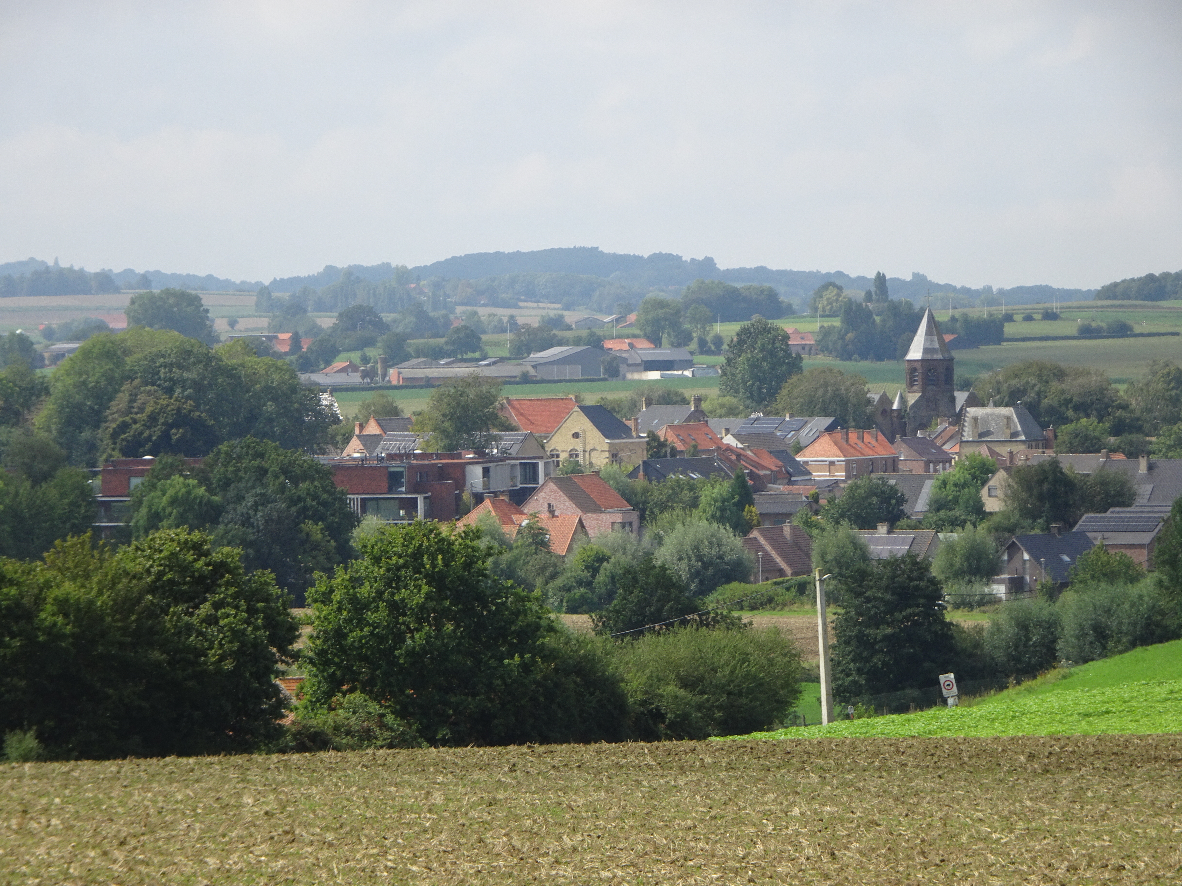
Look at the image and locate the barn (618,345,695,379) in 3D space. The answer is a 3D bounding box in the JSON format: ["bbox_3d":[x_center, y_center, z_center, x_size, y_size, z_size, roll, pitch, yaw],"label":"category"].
[{"bbox_3d":[16.700,-20.810,1570.000,16.500,7.990,12.500,-1,1,-19],"label":"barn"}]

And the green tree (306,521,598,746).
[{"bbox_3d":[-5.906,8.513,260.000,12.400,10.600,11.500,-1,1,-1],"label":"green tree"}]

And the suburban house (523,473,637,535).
[{"bbox_3d":[-1.968,7.527,710.095,10.000,7.500,10.500,0,2,33],"label":"suburban house"}]

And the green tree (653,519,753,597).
[{"bbox_3d":[11.540,11.960,625.000,10.300,8.260,10.000,-1,1,0],"label":"green tree"}]

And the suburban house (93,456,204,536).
[{"bbox_3d":[-51.720,6.960,710.000,12.000,10.360,9.500,0,1,22],"label":"suburban house"}]

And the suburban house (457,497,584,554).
[{"bbox_3d":[-7.335,9.671,615.000,12.000,8.400,9.000,-1,1,23],"label":"suburban house"}]

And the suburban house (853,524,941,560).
[{"bbox_3d":[30.011,12.087,605.000,10.800,7.000,9.000,0,2,36],"label":"suburban house"}]

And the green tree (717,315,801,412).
[{"bbox_3d":[30.606,-12.711,1090.255,14.905,19.800,14.905,-1,1,0],"label":"green tree"}]

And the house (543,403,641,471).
[{"bbox_3d":[0.460,-0.224,865.100,9.600,10.200,13.000,1,1,24],"label":"house"}]

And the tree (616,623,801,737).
[{"bbox_3d":[4.359,9.185,225.047,7.000,4.800,6.500,0,1,0],"label":"tree"}]

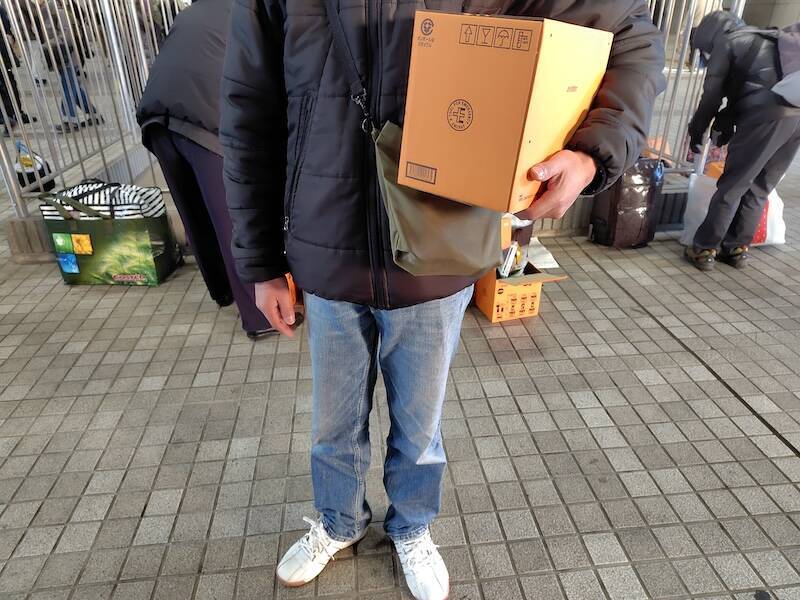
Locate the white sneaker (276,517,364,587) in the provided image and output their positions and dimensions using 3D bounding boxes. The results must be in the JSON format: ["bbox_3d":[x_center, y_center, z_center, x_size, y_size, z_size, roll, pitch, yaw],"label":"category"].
[{"bbox_3d":[-0.198,0.611,1.404,0.105,0.115,0.280,24,37,37],"label":"white sneaker"}]

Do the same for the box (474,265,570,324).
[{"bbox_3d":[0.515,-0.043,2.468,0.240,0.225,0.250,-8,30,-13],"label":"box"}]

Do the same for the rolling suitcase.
[{"bbox_3d":[1.354,-0.556,3.119,0.360,0.480,0.230,-1,29,0],"label":"rolling suitcase"}]

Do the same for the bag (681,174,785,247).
[{"bbox_3d":[1.994,-0.550,3.178,0.540,0.400,0.280,-2,29,-2],"label":"bag"}]

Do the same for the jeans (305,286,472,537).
[{"bbox_3d":[-0.033,0.225,1.247,0.370,0.880,0.260,2,29,4],"label":"jeans"}]

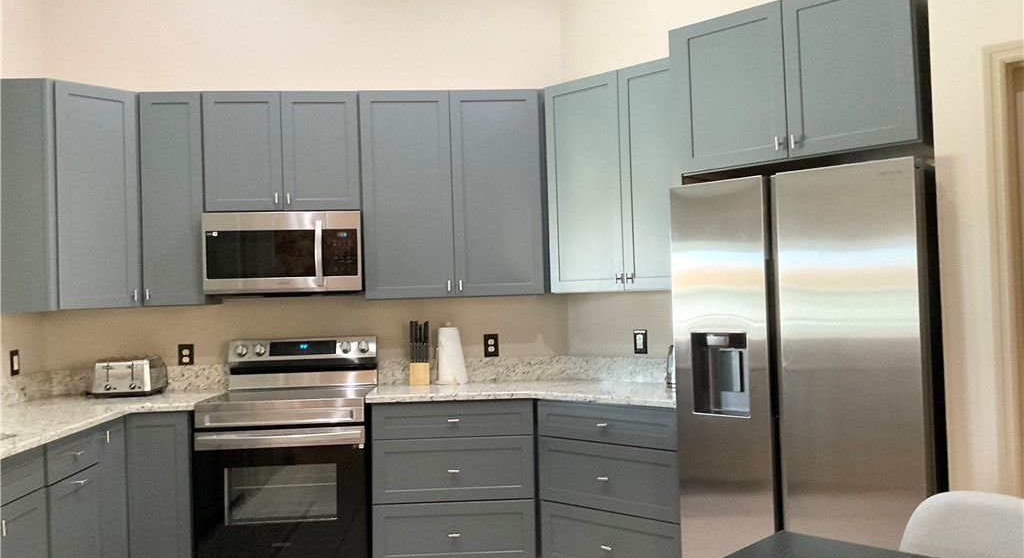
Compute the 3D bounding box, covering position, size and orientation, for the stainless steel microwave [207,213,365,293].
[{"bbox_3d":[-1.130,-0.125,4.362,0.759,0.400,0.415,-2,-2,-4],"label":"stainless steel microwave"}]

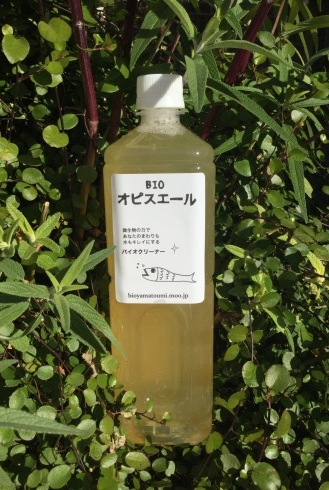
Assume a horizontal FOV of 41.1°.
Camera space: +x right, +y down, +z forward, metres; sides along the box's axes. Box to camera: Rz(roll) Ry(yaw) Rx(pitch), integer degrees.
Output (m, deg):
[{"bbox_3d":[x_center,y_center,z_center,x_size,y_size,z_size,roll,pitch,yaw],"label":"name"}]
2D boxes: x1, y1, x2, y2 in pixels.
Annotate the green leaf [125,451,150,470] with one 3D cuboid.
[{"bbox_3d":[-0.019,0.157,0.318,0.018,0.003,0.015,16,58,0],"label":"green leaf"}]

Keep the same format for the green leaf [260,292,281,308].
[{"bbox_3d":[0.089,0.047,0.370,0.020,0.013,0.005,-24,-24,-5],"label":"green leaf"}]

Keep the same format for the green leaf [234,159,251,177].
[{"bbox_3d":[0.066,-0.065,0.370,0.015,0.016,0.005,-11,-22,2],"label":"green leaf"}]

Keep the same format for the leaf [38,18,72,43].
[{"bbox_3d":[-0.083,-0.163,0.332,0.026,0.019,0.006,12,-20,0],"label":"leaf"}]

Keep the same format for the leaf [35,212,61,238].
[{"bbox_3d":[-0.090,-0.015,0.340,0.029,0.005,0.009,-38,68,-11],"label":"leaf"}]

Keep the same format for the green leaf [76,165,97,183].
[{"bbox_3d":[-0.062,-0.057,0.352,0.017,0.015,0.003,6,-21,0],"label":"green leaf"}]

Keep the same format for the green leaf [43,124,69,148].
[{"bbox_3d":[-0.089,-0.089,0.360,0.022,0.021,0.005,-11,-17,-4],"label":"green leaf"}]

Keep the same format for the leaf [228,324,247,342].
[{"bbox_3d":[0.057,0.069,0.338,0.015,0.014,0.003,-18,-24,0],"label":"leaf"}]

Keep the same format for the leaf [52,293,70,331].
[{"bbox_3d":[-0.066,0.043,0.284,0.010,0.004,0.030,-14,57,-11],"label":"leaf"}]

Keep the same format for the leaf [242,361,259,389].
[{"bbox_3d":[0.072,0.107,0.365,0.014,0.024,0.005,-13,-23,4],"label":"leaf"}]

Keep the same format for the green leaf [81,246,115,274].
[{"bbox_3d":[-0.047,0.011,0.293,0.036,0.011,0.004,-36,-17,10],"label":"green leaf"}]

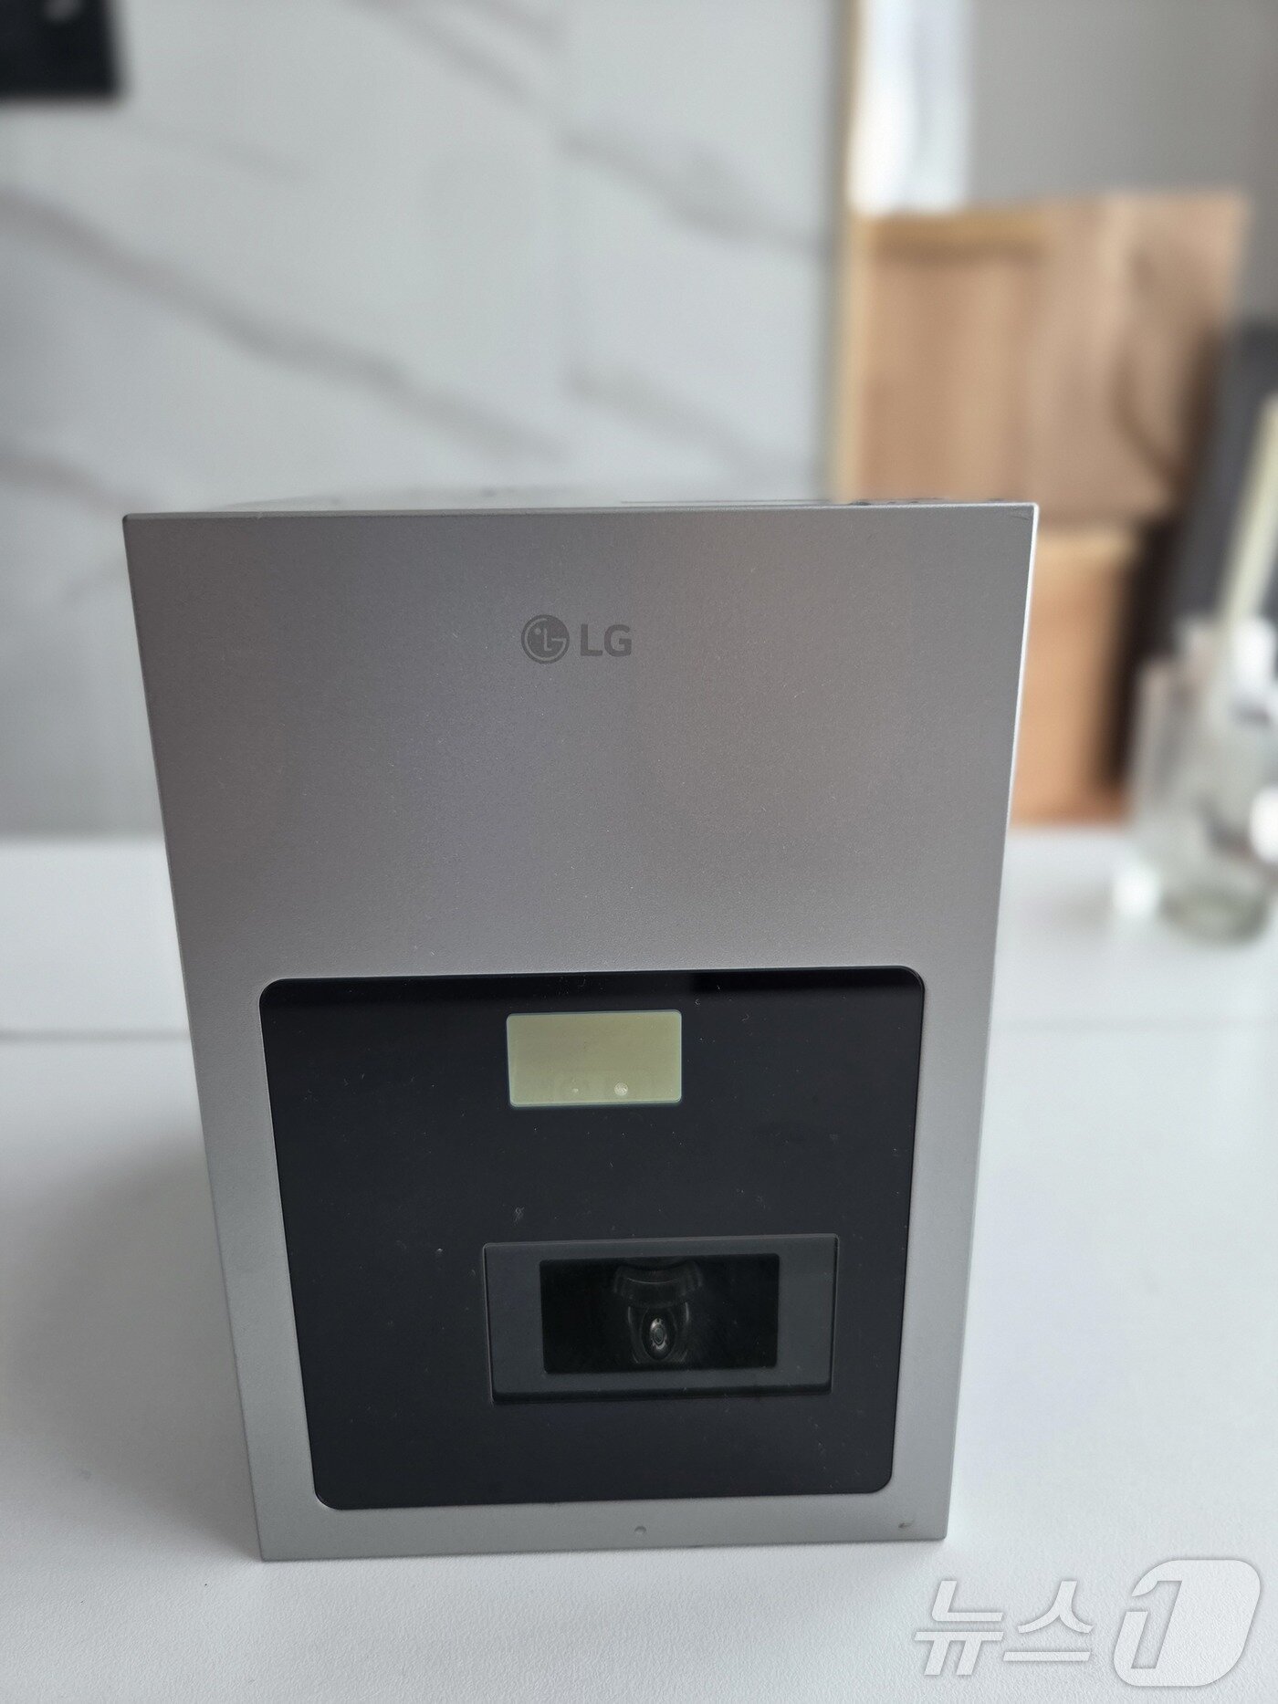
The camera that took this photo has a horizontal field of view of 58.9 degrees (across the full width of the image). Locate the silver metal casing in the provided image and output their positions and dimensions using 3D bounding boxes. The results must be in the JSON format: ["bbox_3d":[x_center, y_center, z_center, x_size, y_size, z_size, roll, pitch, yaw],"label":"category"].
[{"bbox_3d":[-0.008,0.013,0.236,0.110,0.160,0.160,-1,17,-1],"label":"silver metal casing"}]

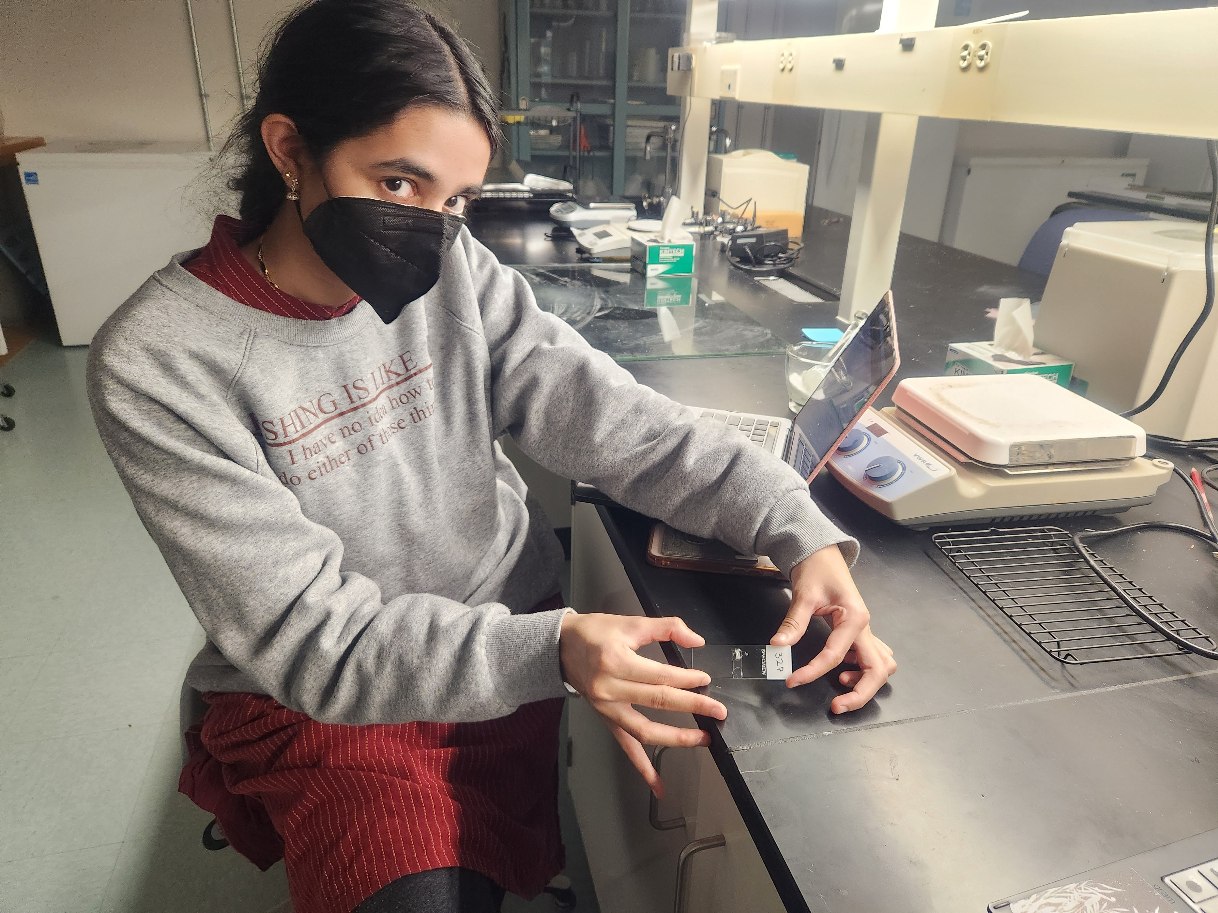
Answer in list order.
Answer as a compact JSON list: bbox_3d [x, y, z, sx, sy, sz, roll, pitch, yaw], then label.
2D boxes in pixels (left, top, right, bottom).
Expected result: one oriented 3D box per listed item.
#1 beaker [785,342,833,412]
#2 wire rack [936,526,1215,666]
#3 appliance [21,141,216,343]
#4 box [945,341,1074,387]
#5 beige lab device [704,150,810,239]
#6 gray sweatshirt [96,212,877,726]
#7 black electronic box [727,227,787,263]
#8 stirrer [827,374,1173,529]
[{"bbox_3d":[0.300,-0.109,1.151,0.090,0.085,0.090,-4,26,-13],"label":"beaker"},{"bbox_3d":[0.410,0.126,0.734,0.145,0.020,0.205,-2,25,-8],"label":"wire rack"},{"bbox_3d":[-2.067,-1.086,3.993,1.150,0.830,0.660,-8,27,-21],"label":"appliance"},{"bbox_3d":[0.573,-0.112,1.182,0.122,0.082,0.120,-6,26,-17],"label":"box"},{"bbox_3d":[0.444,-0.786,2.445,0.265,0.228,0.160,0,25,-4],"label":"beige lab device"},{"bbox_3d":[-0.149,0.050,0.769,0.520,0.500,0.630,-19,32,-38],"label":"gray sweatshirt"},{"bbox_3d":[0.405,-0.571,2.159,0.090,0.068,0.150,18,29,30],"label":"black electronic box"},{"bbox_3d":[0.429,-0.015,0.947,0.360,0.097,0.198,-4,26,-13],"label":"stirrer"}]

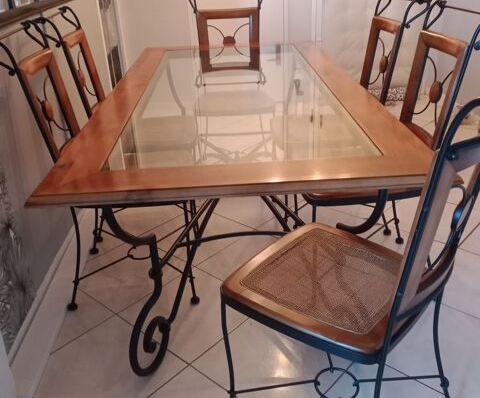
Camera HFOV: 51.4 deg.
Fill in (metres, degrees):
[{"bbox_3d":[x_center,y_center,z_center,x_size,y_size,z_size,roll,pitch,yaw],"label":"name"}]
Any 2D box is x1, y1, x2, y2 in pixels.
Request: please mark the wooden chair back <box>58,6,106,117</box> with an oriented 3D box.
[{"bbox_3d":[-0.715,-0.549,2.197,0.160,0.540,0.410,-3,26,-1],"label":"wooden chair back"}]

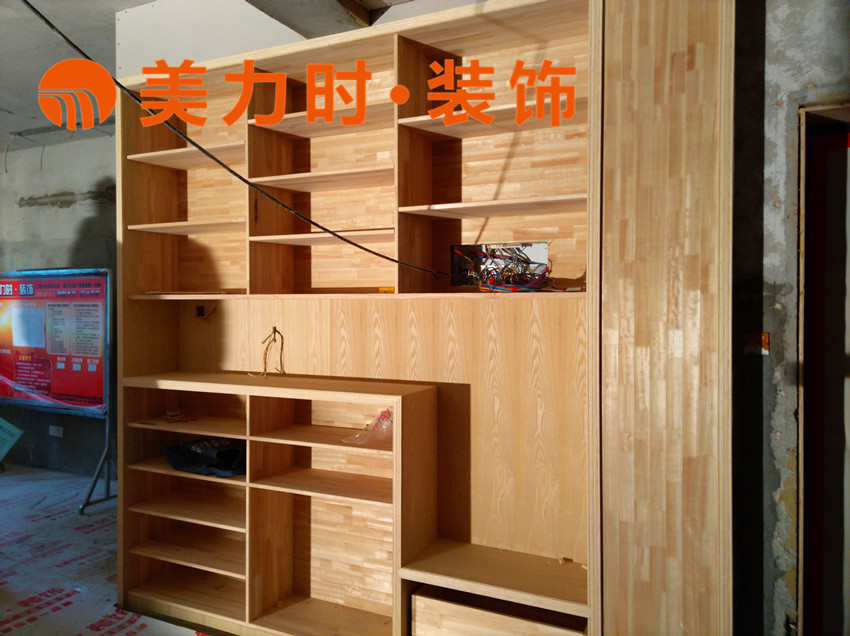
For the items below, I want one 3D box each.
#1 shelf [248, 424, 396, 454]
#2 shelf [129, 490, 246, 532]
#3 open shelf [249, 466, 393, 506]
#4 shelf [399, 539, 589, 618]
[{"bbox_3d":[-0.375,0.518,2.425,0.674,0.018,0.305,0,0,22],"label":"shelf"},{"bbox_3d":[-1.031,0.919,2.696,0.692,0.018,0.305,0,0,22],"label":"shelf"},{"bbox_3d":[-0.376,0.718,2.427,0.674,0.018,0.305,0,0,22],"label":"open shelf"},{"bbox_3d":[0.289,0.963,2.135,0.674,0.036,0.328,0,0,22],"label":"shelf"}]

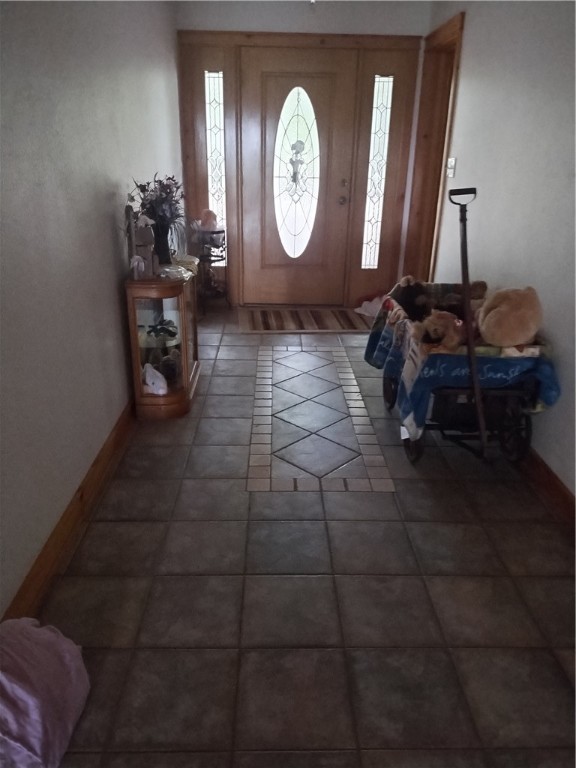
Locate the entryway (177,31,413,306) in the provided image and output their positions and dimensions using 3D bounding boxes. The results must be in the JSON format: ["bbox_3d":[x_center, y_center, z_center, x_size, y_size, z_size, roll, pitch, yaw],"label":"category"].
[{"bbox_3d":[0.083,-1.723,4.744,1.897,2.171,0.122,0,23,-1],"label":"entryway"}]

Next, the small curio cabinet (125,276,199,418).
[{"bbox_3d":[-0.676,-0.279,3.124,0.310,0.736,0.678,0,23,-1],"label":"small curio cabinet"}]

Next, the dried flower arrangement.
[{"bbox_3d":[-0.698,-0.877,2.982,0.298,0.477,0.289,0,23,-1],"label":"dried flower arrangement"}]

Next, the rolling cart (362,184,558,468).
[{"bbox_3d":[0.821,-0.328,2.698,0.724,1.207,0.897,0,23,-1],"label":"rolling cart"}]

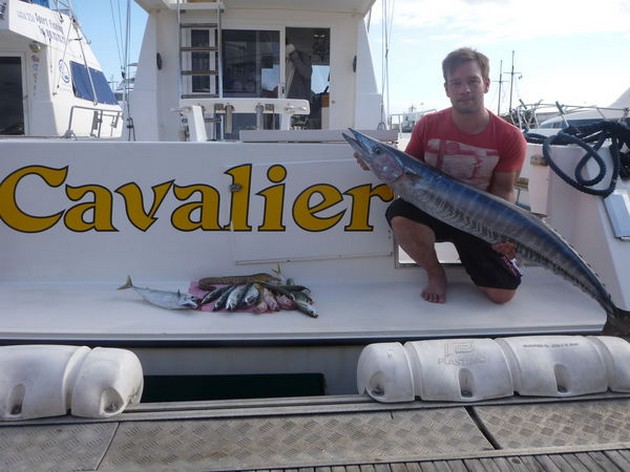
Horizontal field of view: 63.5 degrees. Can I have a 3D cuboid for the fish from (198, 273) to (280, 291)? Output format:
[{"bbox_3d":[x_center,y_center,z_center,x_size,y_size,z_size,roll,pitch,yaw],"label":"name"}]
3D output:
[{"bbox_3d":[-0.358,0.209,2.418,0.385,0.085,0.110,-1,14,-8],"label":"fish"}]

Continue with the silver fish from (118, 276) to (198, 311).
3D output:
[{"bbox_3d":[-0.684,0.246,2.208,0.360,0.100,0.070,11,-20,19],"label":"silver fish"}]

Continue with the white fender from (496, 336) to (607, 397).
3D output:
[{"bbox_3d":[0.849,0.461,1.849,0.345,0.190,0.190,0,14,-4],"label":"white fender"}]

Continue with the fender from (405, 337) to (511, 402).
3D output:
[{"bbox_3d":[0.505,0.464,1.825,0.345,0.190,0.190,0,14,-4],"label":"fender"}]

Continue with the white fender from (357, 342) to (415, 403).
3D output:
[{"bbox_3d":[0.240,0.466,1.806,0.195,0.190,0.190,0,14,-4],"label":"white fender"}]

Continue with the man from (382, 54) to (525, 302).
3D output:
[{"bbox_3d":[0.630,-0.267,2.363,0.620,1.070,0.580,3,14,11],"label":"man"}]

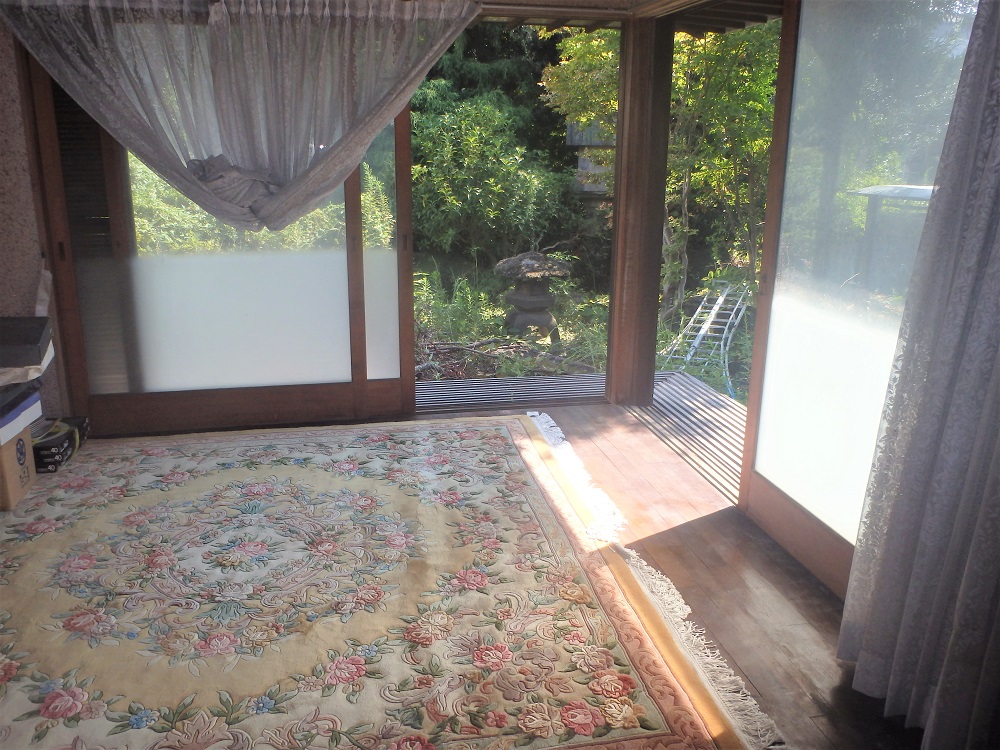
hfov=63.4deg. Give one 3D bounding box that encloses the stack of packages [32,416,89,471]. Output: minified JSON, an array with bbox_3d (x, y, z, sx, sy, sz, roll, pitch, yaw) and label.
[{"bbox_3d":[-1.974,0.299,3.505,0.227,0.110,0.410,-3,15,-12],"label":"stack of packages"}]

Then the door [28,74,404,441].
[{"bbox_3d":[-1.222,-0.643,3.800,1.619,1.824,0.090,-2,15,-11],"label":"door"}]

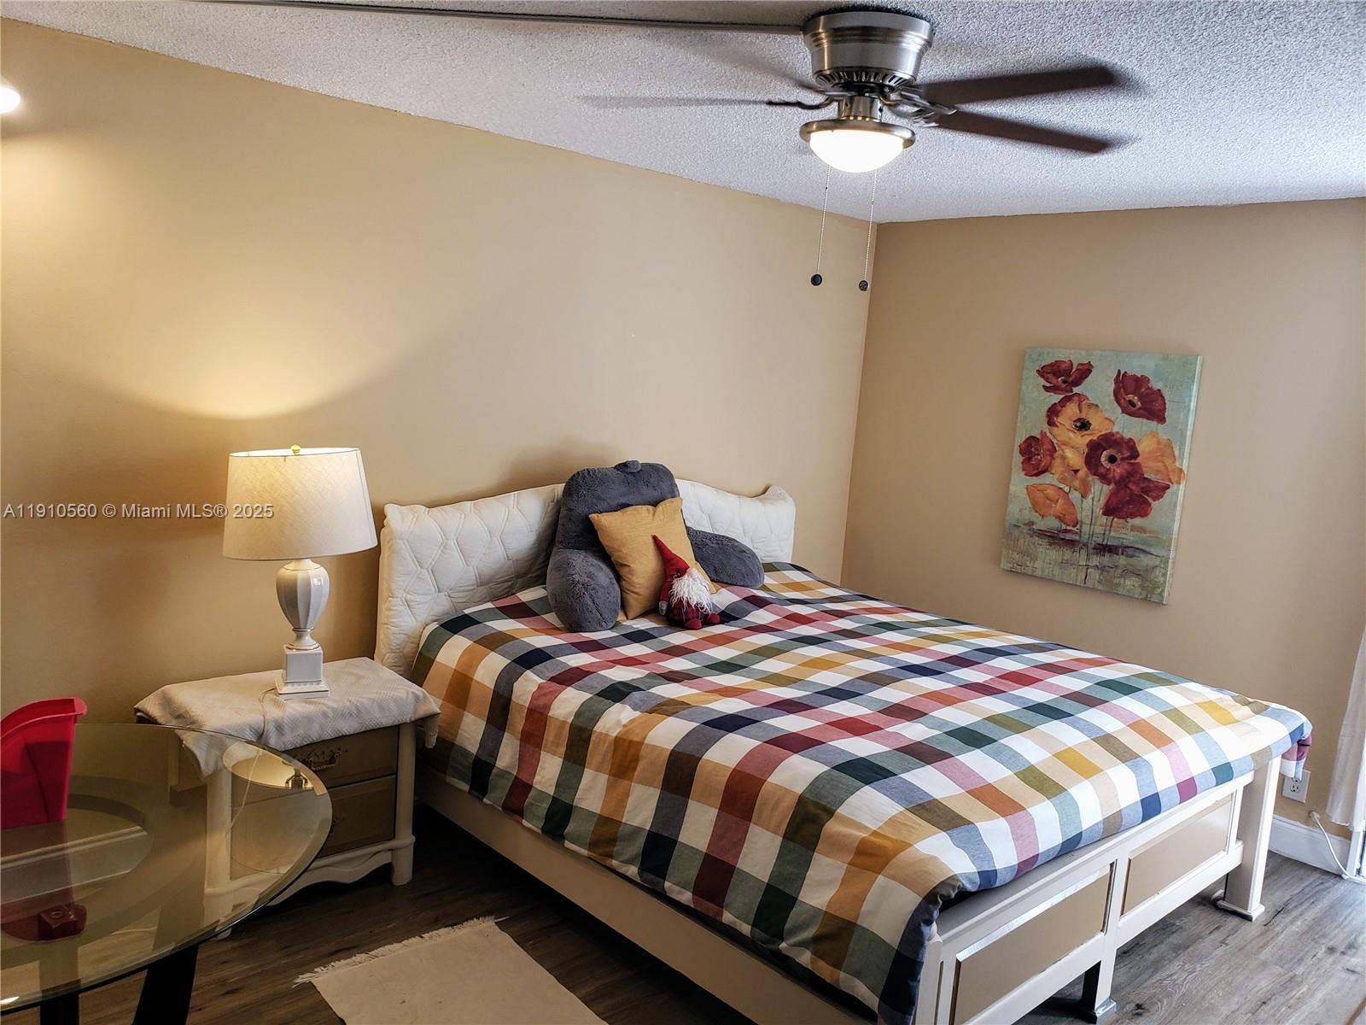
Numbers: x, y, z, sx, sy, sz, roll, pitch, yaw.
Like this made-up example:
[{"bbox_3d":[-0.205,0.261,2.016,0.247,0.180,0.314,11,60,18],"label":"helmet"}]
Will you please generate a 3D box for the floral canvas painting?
[{"bbox_3d":[1.745,-0.179,4.363,0.034,0.991,0.747,-3,11,-42],"label":"floral canvas painting"}]

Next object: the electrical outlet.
[{"bbox_3d":[2.293,1.015,3.833,0.010,0.117,0.072,-3,11,-42],"label":"electrical outlet"}]

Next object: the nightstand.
[{"bbox_3d":[-1.194,0.840,3.123,0.690,0.615,0.440,-3,11,-42],"label":"nightstand"}]

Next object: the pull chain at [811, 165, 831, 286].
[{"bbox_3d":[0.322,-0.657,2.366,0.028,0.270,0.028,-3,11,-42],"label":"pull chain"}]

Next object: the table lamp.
[{"bbox_3d":[-1.140,0.169,3.058,0.435,0.740,0.410,-3,11,-42],"label":"table lamp"}]

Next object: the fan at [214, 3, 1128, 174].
[{"bbox_3d":[0.402,-0.927,2.311,1.280,0.310,1.280,-3,11,-42],"label":"fan"}]

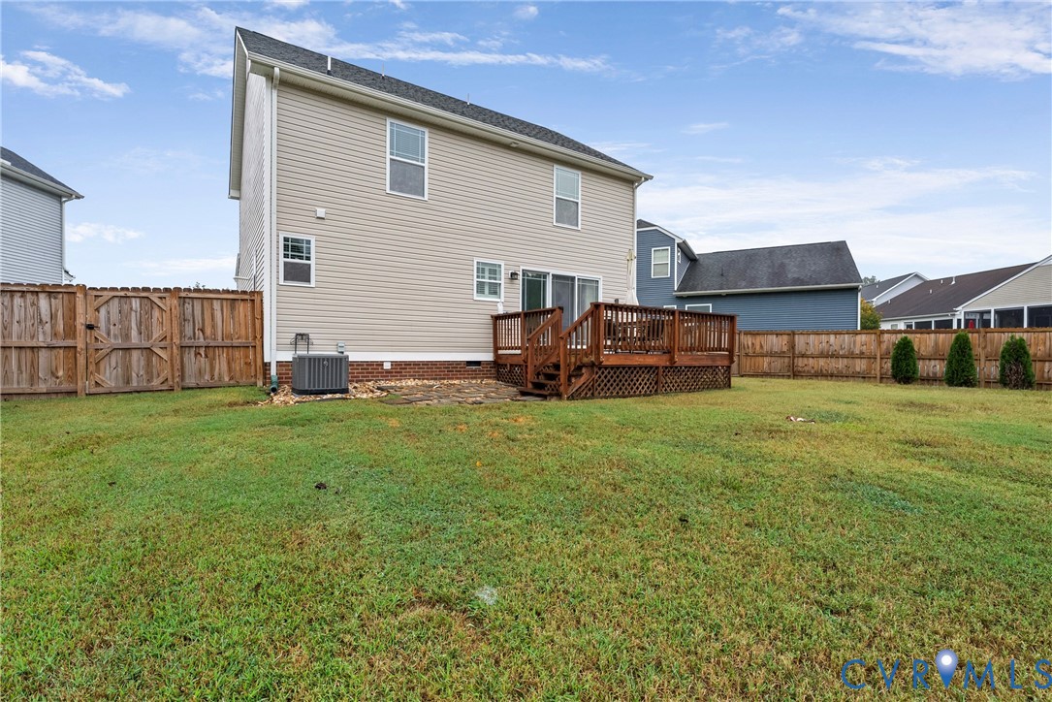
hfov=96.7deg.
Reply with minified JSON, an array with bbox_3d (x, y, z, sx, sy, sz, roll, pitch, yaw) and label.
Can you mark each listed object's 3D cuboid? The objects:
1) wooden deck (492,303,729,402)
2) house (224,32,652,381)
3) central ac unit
[{"bbox_3d":[1.536,-0.017,10.634,5.020,1.650,4.030,0,1,-34],"label":"wooden deck"},{"bbox_3d":[-3.321,-3.802,15.080,10.260,8.910,10.000,0,1,-34],"label":"house"},{"bbox_3d":[-3.751,0.408,8.495,0.820,0.670,0.770,0,1,-34],"label":"central ac unit"}]

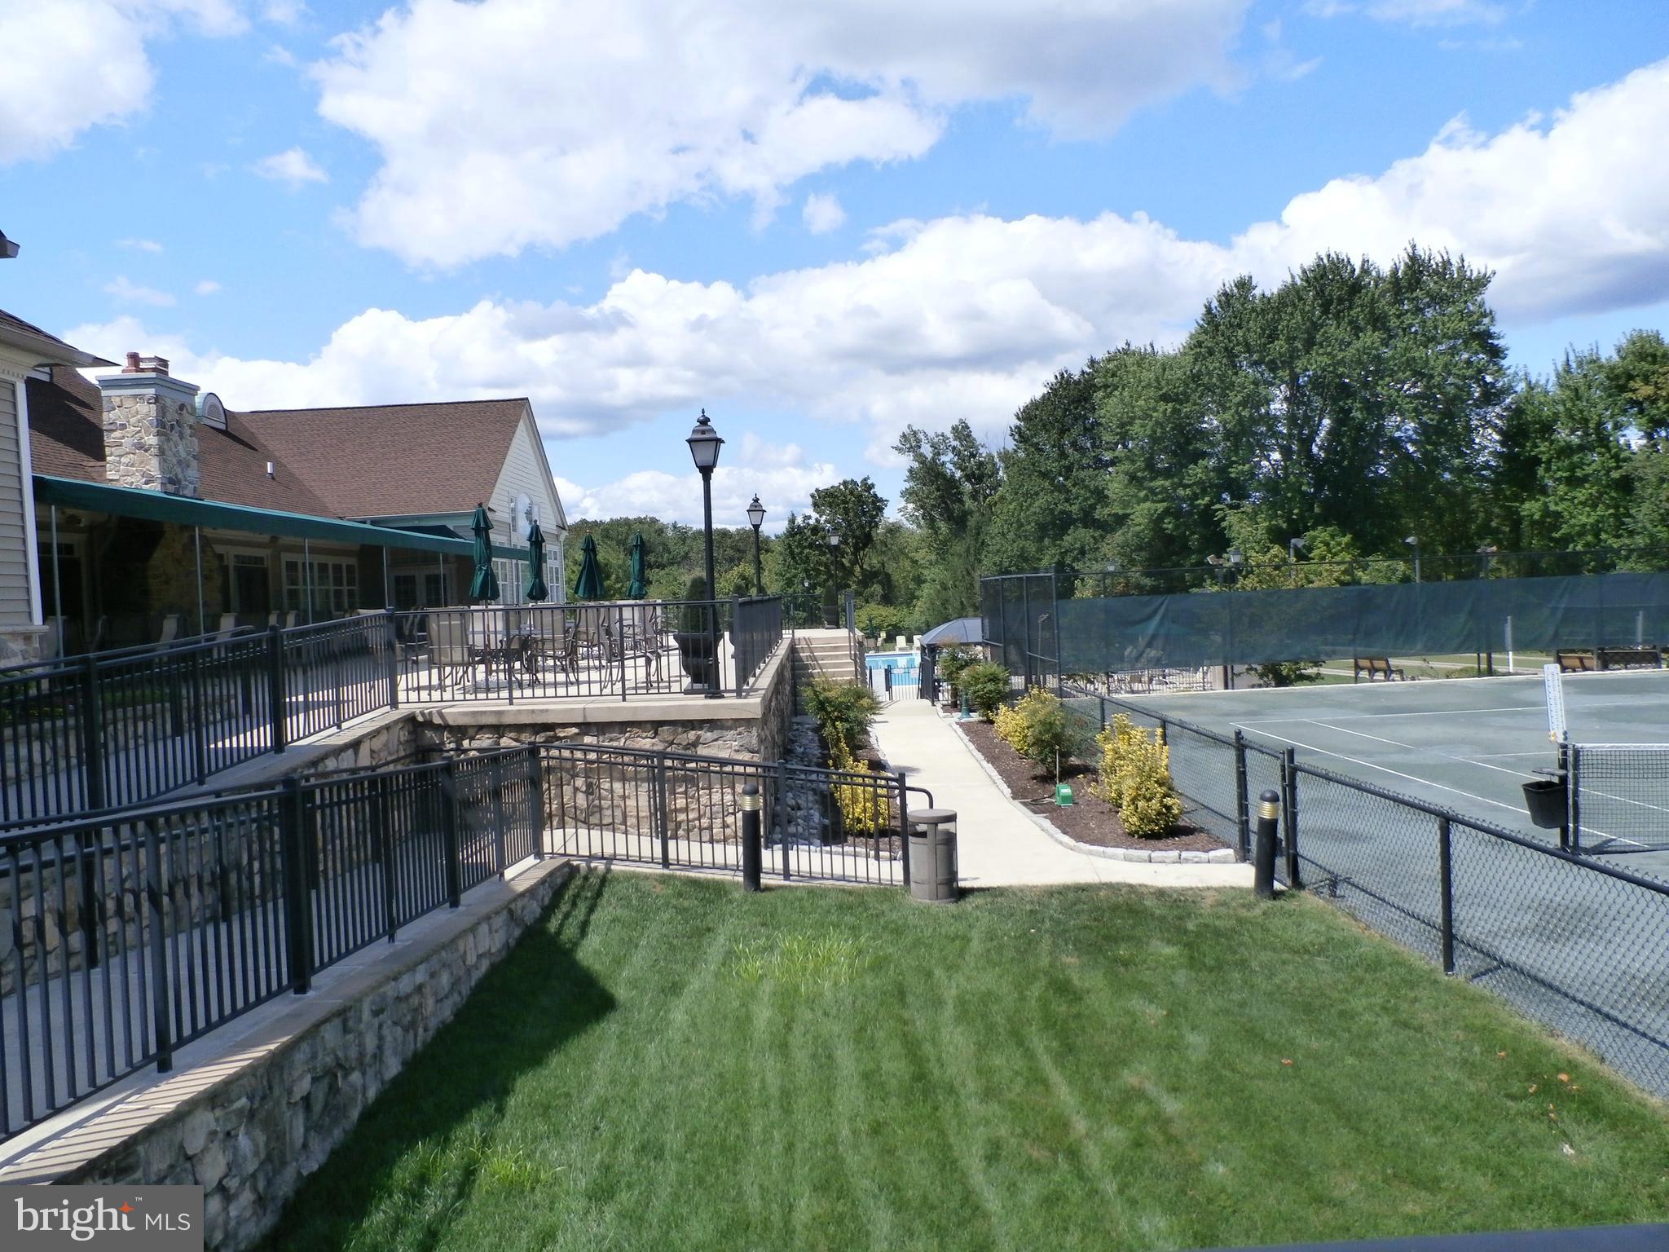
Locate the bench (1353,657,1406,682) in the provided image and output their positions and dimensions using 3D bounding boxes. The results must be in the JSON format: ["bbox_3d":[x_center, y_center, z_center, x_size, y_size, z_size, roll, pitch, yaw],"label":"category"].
[{"bbox_3d":[19.668,1.513,43.444,0.620,0.840,1.500,-3,1,-25],"label":"bench"}]

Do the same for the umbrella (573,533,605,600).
[{"bbox_3d":[-4.775,-0.605,23.602,0.580,2.480,0.580,-3,1,-1],"label":"umbrella"}]

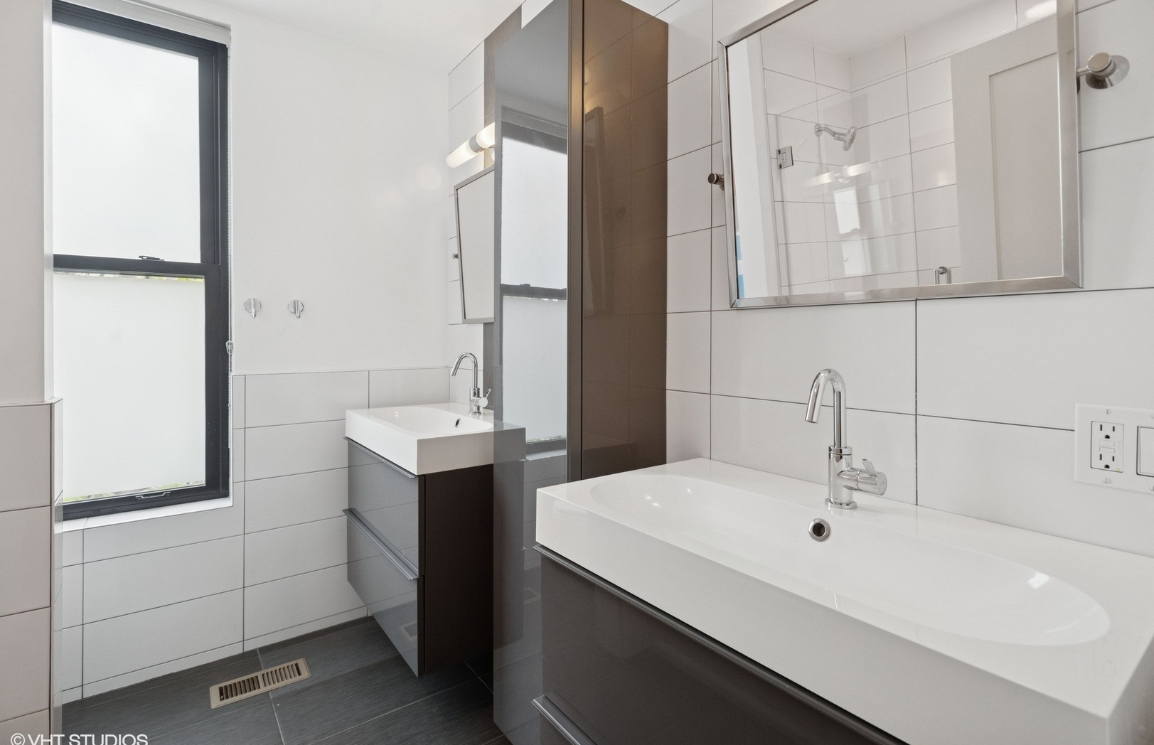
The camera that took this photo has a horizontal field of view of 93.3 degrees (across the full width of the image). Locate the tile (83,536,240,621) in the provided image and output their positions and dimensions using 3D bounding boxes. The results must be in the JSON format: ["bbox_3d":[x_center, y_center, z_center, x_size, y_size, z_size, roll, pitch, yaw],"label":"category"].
[{"bbox_3d":[-1.465,0.733,1.959,0.460,0.203,0.012,-1,1,-37],"label":"tile"}]

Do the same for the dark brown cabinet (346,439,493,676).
[{"bbox_3d":[-0.507,0.573,2.056,0.483,0.590,0.797,-1,2,-37],"label":"dark brown cabinet"}]

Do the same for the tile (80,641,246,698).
[{"bbox_3d":[-1.465,1.061,1.959,0.460,0.040,0.012,-1,1,-37],"label":"tile"}]

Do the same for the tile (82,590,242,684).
[{"bbox_3d":[-1.460,0.932,1.950,0.457,0.203,0.010,-1,1,-37],"label":"tile"}]

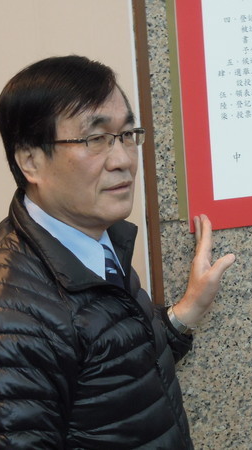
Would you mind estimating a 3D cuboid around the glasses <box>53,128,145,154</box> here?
[{"bbox_3d":[-0.060,-0.113,2.545,0.140,0.041,0.141,-1,7,40],"label":"glasses"}]

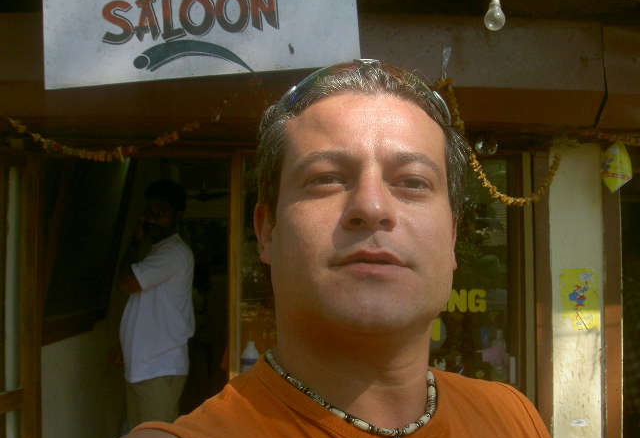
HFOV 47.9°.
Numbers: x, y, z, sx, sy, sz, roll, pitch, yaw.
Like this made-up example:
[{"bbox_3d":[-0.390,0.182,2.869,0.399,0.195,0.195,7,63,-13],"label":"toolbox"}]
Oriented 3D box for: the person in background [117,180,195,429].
[{"bbox_3d":[-0.700,0.670,3.080,0.370,1.690,0.480,1,-3,-14],"label":"person in background"}]

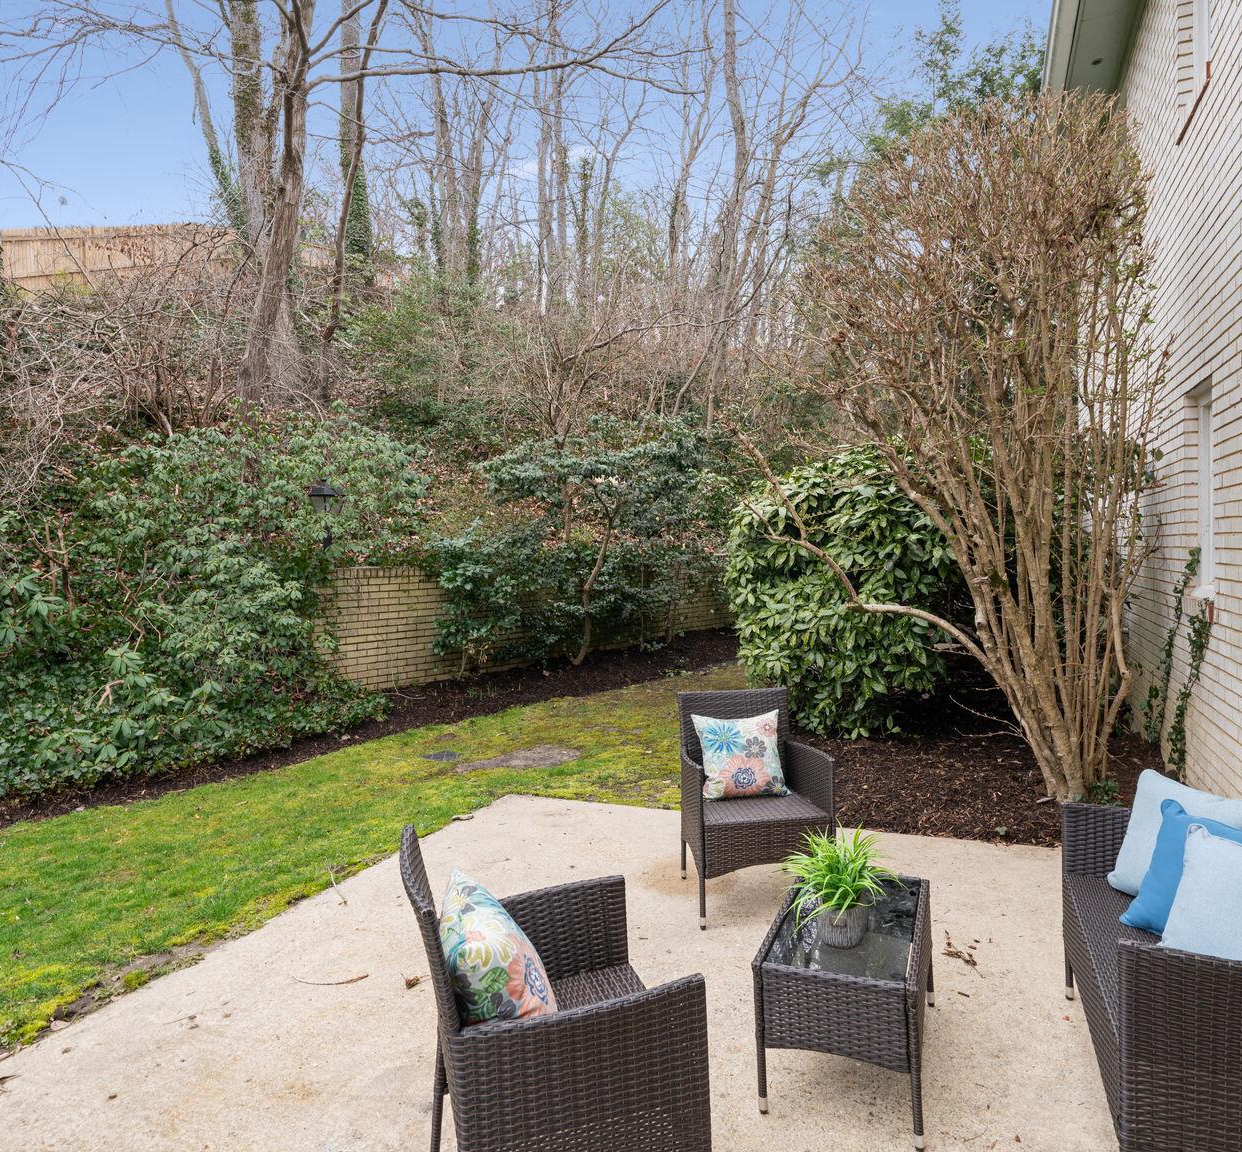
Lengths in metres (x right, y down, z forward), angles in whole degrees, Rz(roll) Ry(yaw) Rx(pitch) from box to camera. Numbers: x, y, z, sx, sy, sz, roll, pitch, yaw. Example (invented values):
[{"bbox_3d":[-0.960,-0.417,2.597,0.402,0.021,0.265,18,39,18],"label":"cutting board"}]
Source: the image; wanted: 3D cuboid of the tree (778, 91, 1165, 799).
[{"bbox_3d":[2.069,-0.787,4.829,2.250,4.100,2.050,-1,2,0],"label":"tree"}]

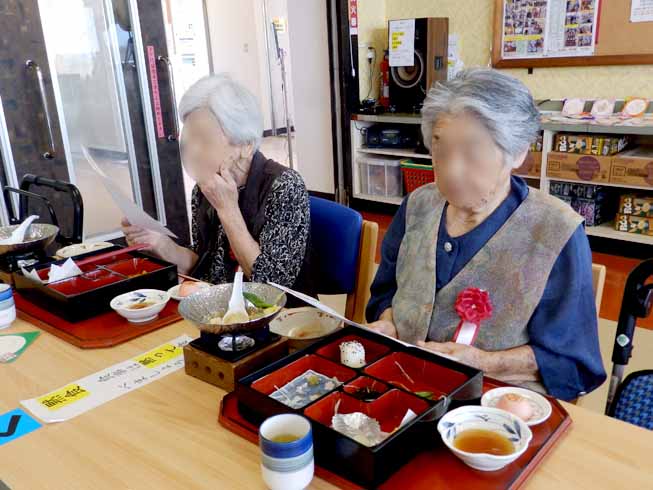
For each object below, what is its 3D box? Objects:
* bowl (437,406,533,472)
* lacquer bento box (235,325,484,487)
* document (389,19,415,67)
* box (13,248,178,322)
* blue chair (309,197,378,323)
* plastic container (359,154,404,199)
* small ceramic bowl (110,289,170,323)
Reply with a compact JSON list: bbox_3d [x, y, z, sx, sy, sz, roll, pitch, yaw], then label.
[{"bbox_3d":[0.200,0.253,0.767,0.114,0.043,0.114,-2,17,1],"label":"bowl"},{"bbox_3d":[0.052,0.217,0.901,0.256,0.053,0.256,13,23,41],"label":"lacquer bento box"},{"bbox_3d":[0.529,-1.402,4.200,0.210,0.297,0.004,13,23,42],"label":"document"},{"bbox_3d":[-0.532,0.083,1.420,0.256,0.053,0.256,14,24,42],"label":"box"},{"bbox_3d":[-0.169,0.281,1.772,0.500,0.790,0.540,13,23,42],"label":"blue chair"},{"bbox_3d":[0.527,-0.548,4.748,0.370,0.270,0.340,13,23,42],"label":"plastic container"},{"bbox_3d":[-0.382,0.132,1.253,0.117,0.040,0.117,-2,17,1],"label":"small ceramic bowl"}]

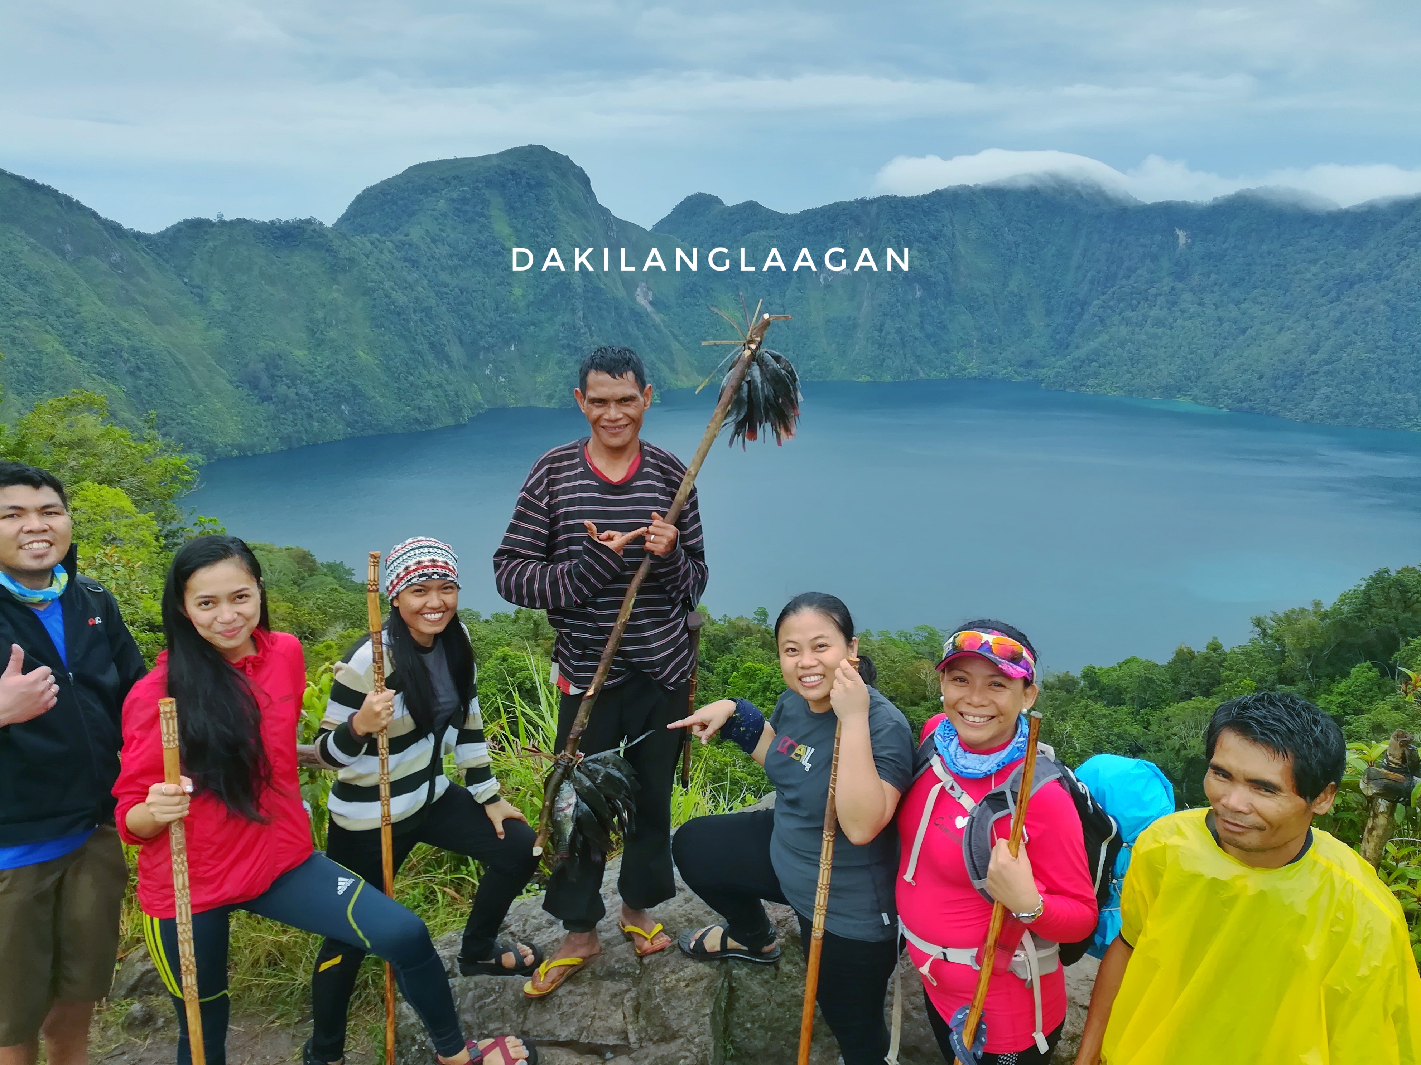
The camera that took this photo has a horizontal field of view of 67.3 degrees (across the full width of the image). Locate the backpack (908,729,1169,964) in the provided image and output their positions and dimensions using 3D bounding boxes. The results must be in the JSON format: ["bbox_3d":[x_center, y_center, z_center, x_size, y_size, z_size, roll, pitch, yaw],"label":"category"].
[{"bbox_3d":[0.644,0.600,2.098,0.460,0.530,0.370,-12,19,-40],"label":"backpack"}]

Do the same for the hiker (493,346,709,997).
[{"bbox_3d":[-0.250,0.361,2.584,0.520,1.630,0.420,-1,14,-4],"label":"hiker"}]

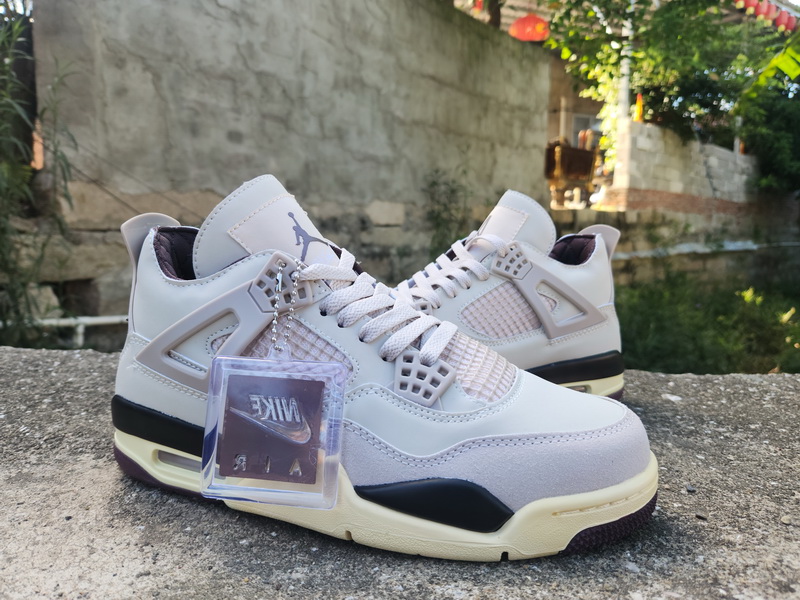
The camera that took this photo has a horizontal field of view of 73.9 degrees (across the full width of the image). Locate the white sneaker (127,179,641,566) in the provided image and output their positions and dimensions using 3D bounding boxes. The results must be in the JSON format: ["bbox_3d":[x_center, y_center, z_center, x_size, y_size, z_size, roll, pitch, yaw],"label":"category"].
[{"bbox_3d":[-0.013,0.022,0.280,0.300,0.170,0.110,3,10,12],"label":"white sneaker"}]

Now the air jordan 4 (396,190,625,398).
[{"bbox_3d":[0.034,0.001,0.404,0.300,0.170,0.110,-1,10,-13],"label":"air jordan 4"}]

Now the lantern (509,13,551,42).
[{"bbox_3d":[1.706,-3.569,7.000,0.540,0.400,0.540,1,10,0],"label":"lantern"}]

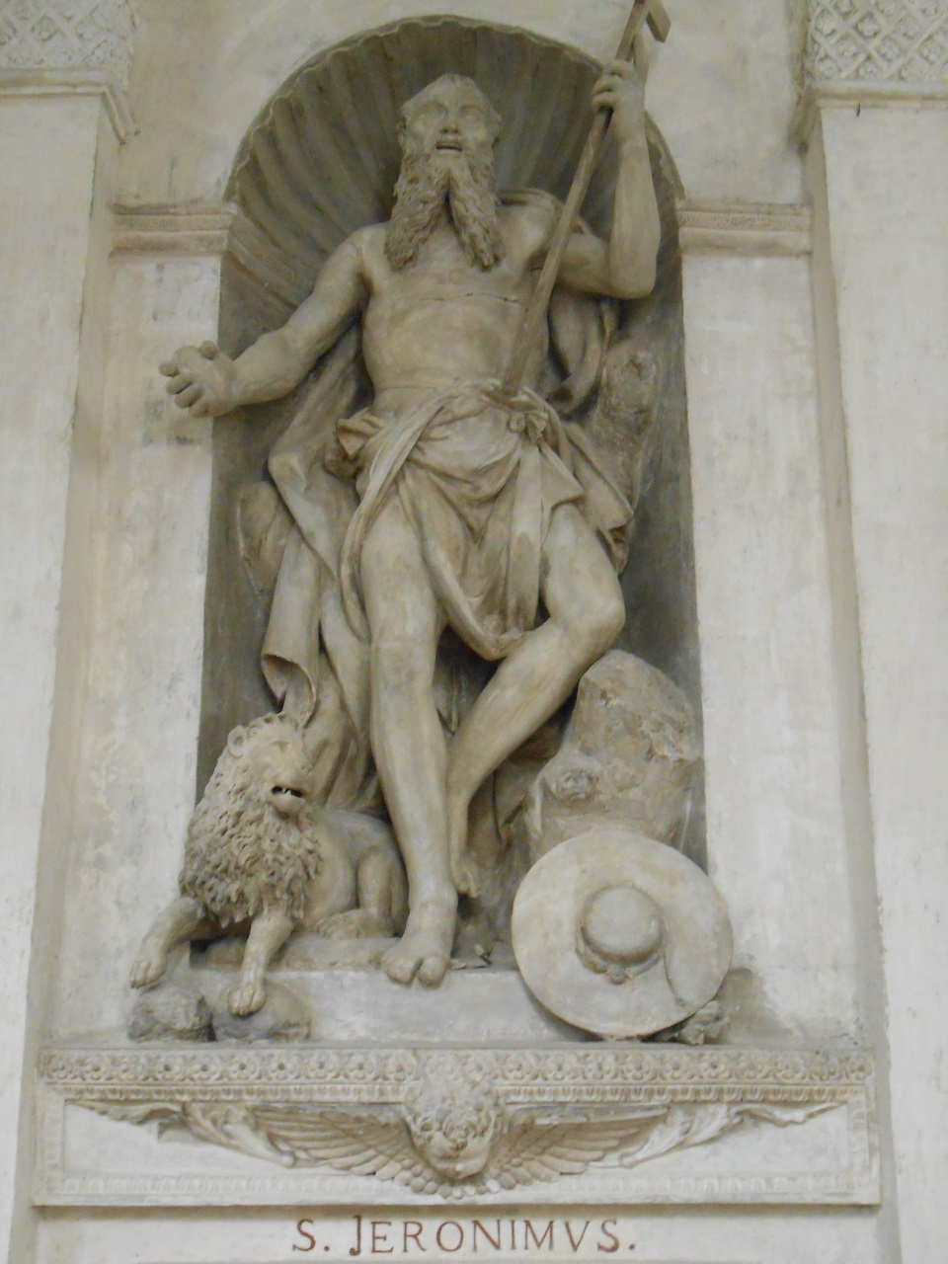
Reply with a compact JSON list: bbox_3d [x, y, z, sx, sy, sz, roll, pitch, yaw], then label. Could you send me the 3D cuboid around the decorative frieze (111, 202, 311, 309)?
[{"bbox_3d":[-0.598,-0.847,4.080,0.415,0.135,0.300,0,-19,0],"label":"decorative frieze"}]

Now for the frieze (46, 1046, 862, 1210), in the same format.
[{"bbox_3d":[-0.033,0.919,3.330,1.565,0.290,0.120,0,-19,0],"label":"frieze"}]

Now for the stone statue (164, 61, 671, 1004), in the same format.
[{"bbox_3d":[-0.120,-0.294,3.910,1.060,2.140,0.530,0,-19,0],"label":"stone statue"}]

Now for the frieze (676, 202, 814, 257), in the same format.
[{"bbox_3d":[0.597,-0.879,3.974,0.290,0.140,0.080,0,-19,0],"label":"frieze"}]

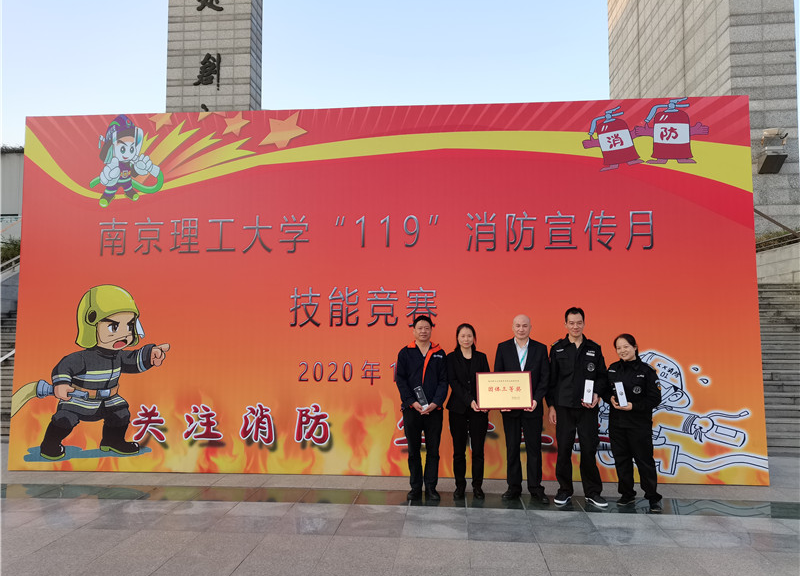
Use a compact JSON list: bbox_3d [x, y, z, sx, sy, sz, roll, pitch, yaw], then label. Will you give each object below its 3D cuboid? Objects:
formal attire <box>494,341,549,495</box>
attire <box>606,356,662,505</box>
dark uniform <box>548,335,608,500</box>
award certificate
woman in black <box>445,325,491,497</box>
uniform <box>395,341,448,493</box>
[{"bbox_3d":[1.152,1.206,5.668,0.535,1.472,0.370,-1,-4,10],"label":"formal attire"},{"bbox_3d":[2.128,1.275,5.439,0.505,1.303,0.390,-2,-5,27],"label":"attire"},{"bbox_3d":[1.637,1.177,5.537,0.551,1.493,0.370,-1,-4,14],"label":"dark uniform"},{"bbox_3d":[0.949,0.931,5.448,0.506,0.346,0.025,-3,-13,9],"label":"award certificate"},{"bbox_3d":[0.654,1.150,5.738,0.425,1.623,0.400,0,-4,4],"label":"woman in black"},{"bbox_3d":[0.205,1.208,5.720,0.501,1.411,0.350,0,-4,2],"label":"uniform"}]

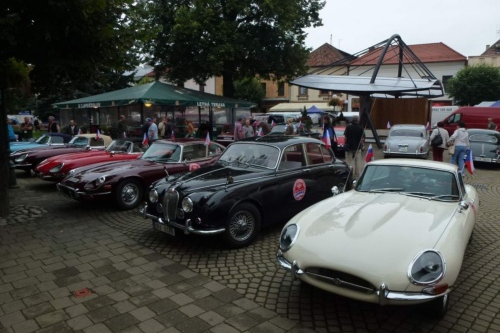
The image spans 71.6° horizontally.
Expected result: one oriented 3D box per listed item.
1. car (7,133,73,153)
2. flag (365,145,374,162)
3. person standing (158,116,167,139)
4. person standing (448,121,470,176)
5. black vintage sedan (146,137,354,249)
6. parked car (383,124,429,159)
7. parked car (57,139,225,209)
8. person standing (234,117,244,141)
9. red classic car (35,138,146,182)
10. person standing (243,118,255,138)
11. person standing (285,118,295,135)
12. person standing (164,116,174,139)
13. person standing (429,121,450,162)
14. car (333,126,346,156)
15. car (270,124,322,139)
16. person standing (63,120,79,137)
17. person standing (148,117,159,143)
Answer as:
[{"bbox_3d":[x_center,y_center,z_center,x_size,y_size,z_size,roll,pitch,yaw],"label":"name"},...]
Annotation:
[{"bbox_3d":[-7.477,-0.626,12.749,1.660,1.220,4.450,7,11,42],"label":"car"},{"bbox_3d":[1.745,-0.192,5.050,0.150,0.280,0.070,2,9,20],"label":"flag"},{"bbox_3d":[-3.394,-0.988,13.693,0.340,1.770,0.480,4,9,30],"label":"person standing"},{"bbox_3d":[6.202,-0.517,10.317,0.520,1.620,0.380,-2,8,-9],"label":"person standing"},{"bbox_3d":[0.371,0.183,6.288,1.700,1.460,4.580,7,11,42],"label":"black vintage sedan"},{"bbox_3d":[6.913,-1.060,15.248,1.700,1.460,4.580,4,9,27],"label":"parked car"},{"bbox_3d":[-2.100,0.018,8.323,1.680,1.270,4.660,5,10,34],"label":"parked car"},{"bbox_3d":[-0.383,-0.868,12.703,0.340,1.750,0.500,-5,10,-34],"label":"person standing"},{"bbox_3d":[-4.044,-0.235,10.495,1.660,1.210,4.450,6,10,37],"label":"red classic car"},{"bbox_3d":[-0.051,-0.913,13.101,0.520,1.730,0.340,3,8,17],"label":"person standing"},{"bbox_3d":[1.585,-1.022,13.796,0.520,1.720,0.330,3,9,24],"label":"person standing"},{"bbox_3d":[-3.339,-1.152,14.482,0.340,1.800,0.500,3,8,18],"label":"person standing"},{"bbox_3d":[5.958,-0.584,11.024,0.540,1.690,0.360,4,9,25],"label":"person standing"},{"bbox_3d":[4.218,-1.226,16.194,1.700,1.400,4.400,1,8,13],"label":"car"},{"bbox_3d":[1.938,-1.297,17.191,1.660,1.300,4.450,6,10,37],"label":"car"},{"bbox_3d":[-7.266,-1.013,14.291,0.520,1.720,0.320,-2,8,-9],"label":"person standing"},{"bbox_3d":[-3.927,-1.101,14.288,0.360,1.750,0.500,-2,8,-12],"label":"person standing"}]

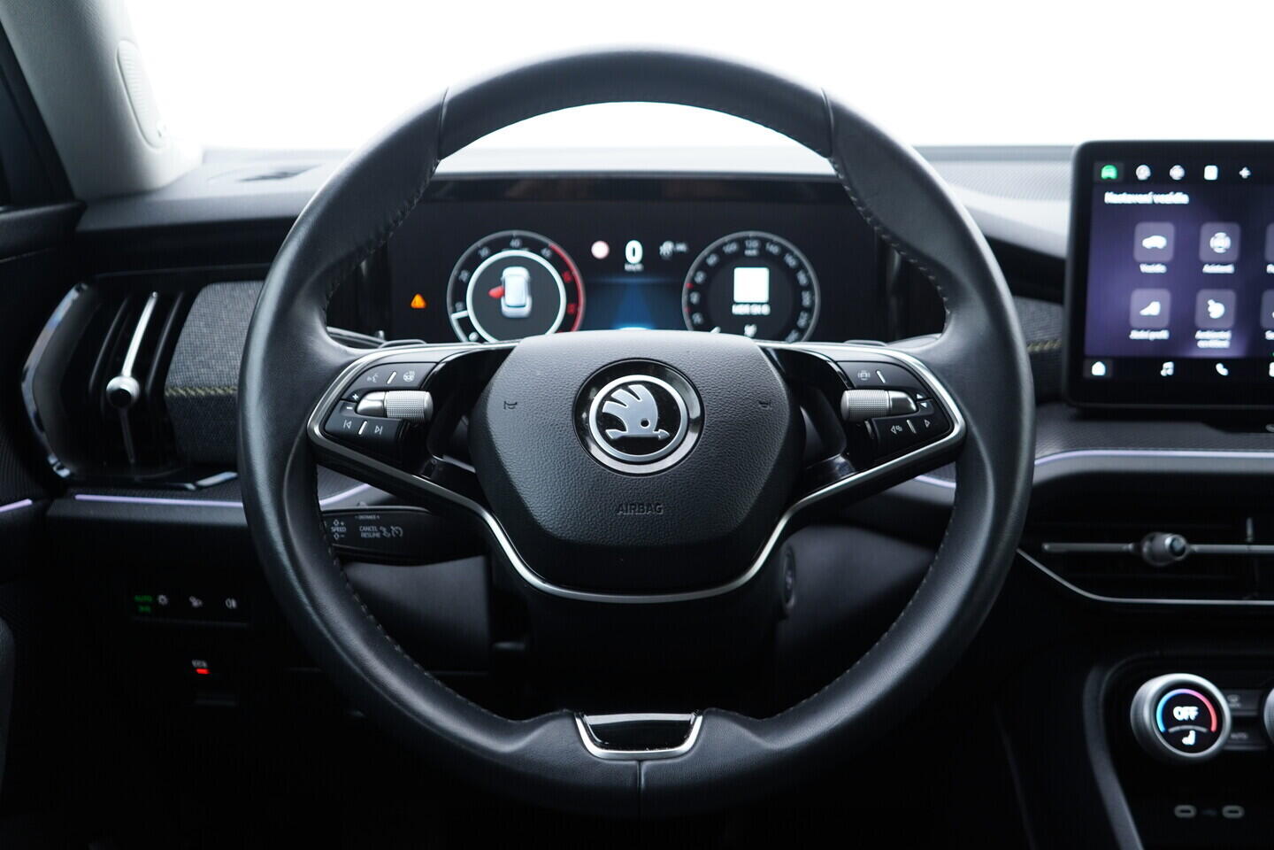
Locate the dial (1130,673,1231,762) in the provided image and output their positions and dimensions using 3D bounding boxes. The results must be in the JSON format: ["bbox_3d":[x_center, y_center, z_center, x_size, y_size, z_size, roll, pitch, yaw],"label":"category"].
[{"bbox_3d":[0.290,0.156,0.681,0.045,0.045,0.022,0,-10,0],"label":"dial"}]

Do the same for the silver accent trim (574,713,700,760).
[{"bbox_3d":[0.001,0.133,0.545,0.054,0.021,0.012,0,-17,0],"label":"silver accent trim"}]

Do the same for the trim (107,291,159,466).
[{"bbox_3d":[-0.284,-0.028,0.718,0.018,0.099,0.040,1,-8,-6],"label":"trim"}]

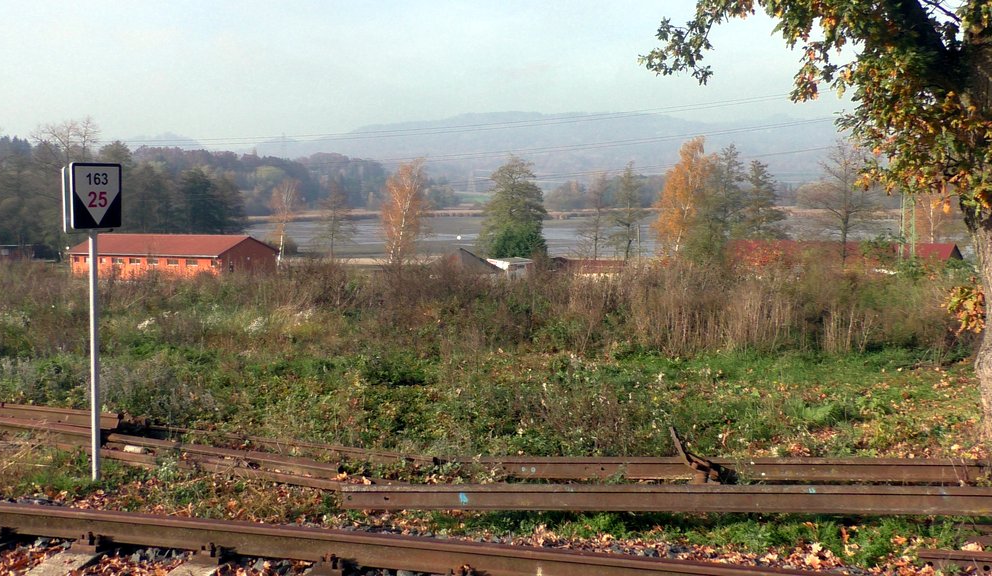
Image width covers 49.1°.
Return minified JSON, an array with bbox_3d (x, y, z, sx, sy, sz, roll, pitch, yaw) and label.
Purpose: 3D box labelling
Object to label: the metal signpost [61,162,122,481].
[{"bbox_3d":[-2.754,0.244,7.405,0.120,2.179,0.380,3,6,34],"label":"metal signpost"}]

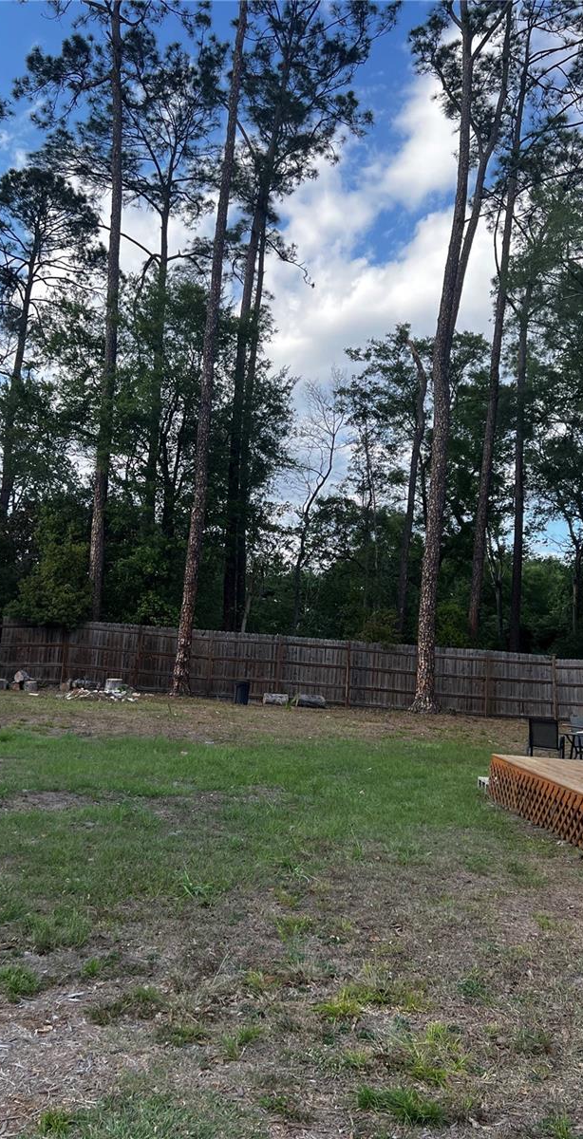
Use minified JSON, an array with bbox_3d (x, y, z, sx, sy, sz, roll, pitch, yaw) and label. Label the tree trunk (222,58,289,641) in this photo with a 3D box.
[{"bbox_3d":[-1.519,-9.256,35.093,0.800,26.260,0.550,4,-6,0],"label":"tree trunk"}]

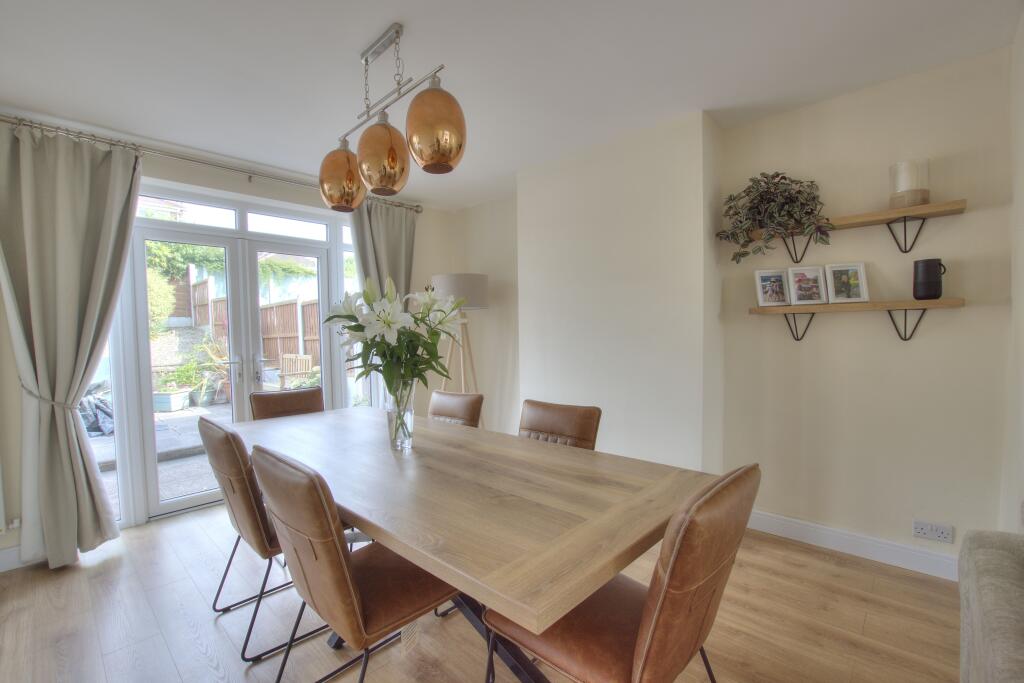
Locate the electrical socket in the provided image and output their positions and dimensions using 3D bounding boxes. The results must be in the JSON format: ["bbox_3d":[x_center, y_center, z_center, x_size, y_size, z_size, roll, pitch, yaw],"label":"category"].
[{"bbox_3d":[2.131,0.964,2.160,0.146,0.086,0.014,1,3,42],"label":"electrical socket"}]

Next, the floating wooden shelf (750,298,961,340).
[{"bbox_3d":[1.795,-0.099,2.302,0.885,0.195,0.168,1,3,42],"label":"floating wooden shelf"}]

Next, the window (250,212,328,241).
[{"bbox_3d":[-1.853,-0.941,3.535,0.050,0.150,0.610,1,3,45],"label":"window"}]

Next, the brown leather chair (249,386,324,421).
[{"bbox_3d":[-1.449,0.803,2.884,0.470,0.890,0.580,-3,3,-40],"label":"brown leather chair"}]

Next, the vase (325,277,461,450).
[{"bbox_3d":[-0.563,0.107,1.970,0.580,0.760,0.500,-2,2,-16],"label":"vase"}]

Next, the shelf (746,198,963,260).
[{"bbox_3d":[1.786,-0.551,2.285,0.885,0.191,0.168,1,3,42],"label":"shelf"}]

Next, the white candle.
[{"bbox_3d":[1.965,-0.815,2.107,0.125,0.140,0.125,1,3,42],"label":"white candle"}]

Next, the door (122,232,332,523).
[{"bbox_3d":[-2.075,0.200,3.331,0.070,1.990,1.320,1,3,45],"label":"door"}]

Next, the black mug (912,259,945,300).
[{"bbox_3d":[2.029,-0.297,2.076,0.118,0.190,0.105,1,3,42],"label":"black mug"}]

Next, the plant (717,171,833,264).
[{"bbox_3d":[1.506,-0.677,2.420,0.450,0.390,0.300,1,3,42],"label":"plant"}]

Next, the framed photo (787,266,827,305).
[{"bbox_3d":[1.662,-0.309,2.403,0.162,0.215,0.020,0,-12,23],"label":"framed photo"}]

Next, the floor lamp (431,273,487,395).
[{"bbox_3d":[-0.441,0.316,3.611,0.530,1.760,0.520,-1,2,-7],"label":"floor lamp"}]

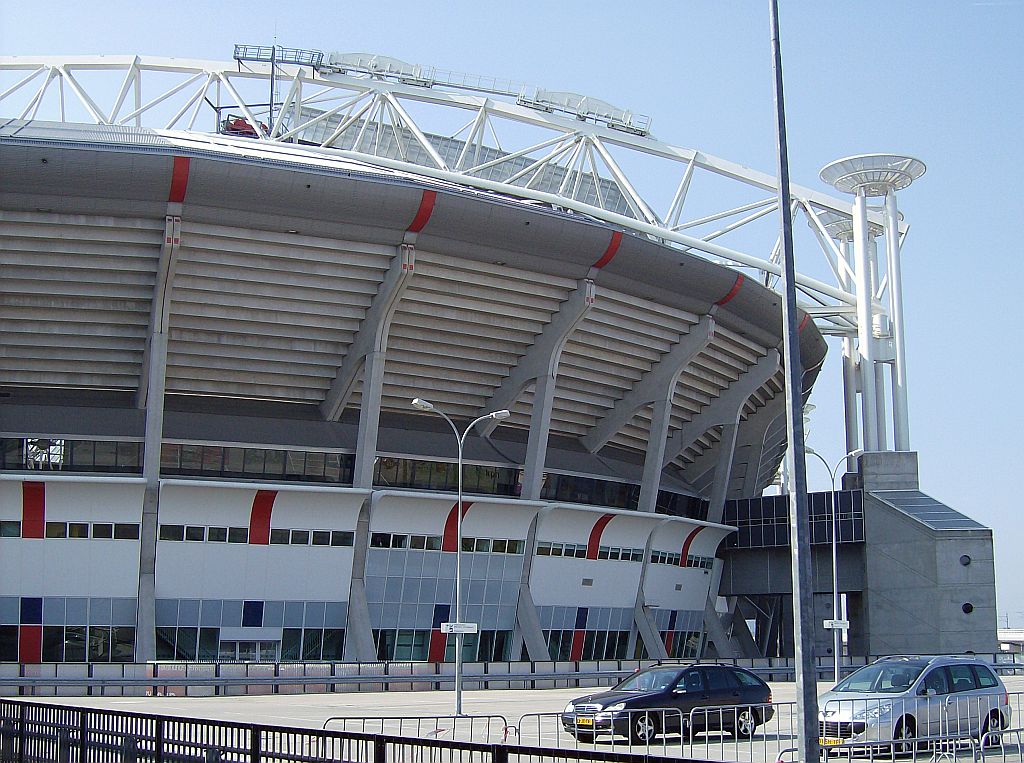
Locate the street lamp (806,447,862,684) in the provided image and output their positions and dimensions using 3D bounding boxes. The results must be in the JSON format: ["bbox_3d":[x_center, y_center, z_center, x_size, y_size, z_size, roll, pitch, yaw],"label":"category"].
[{"bbox_3d":[10.191,5.829,42.800,2.950,7.850,0.400,7,-12,-34],"label":"street lamp"}]

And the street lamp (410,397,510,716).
[{"bbox_3d":[-1.300,4.409,34.317,2.950,7.850,0.400,7,-12,-34],"label":"street lamp"}]

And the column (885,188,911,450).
[{"bbox_3d":[26.581,-4.403,93.709,0.953,18.593,0.953,0,-10,3],"label":"column"}]

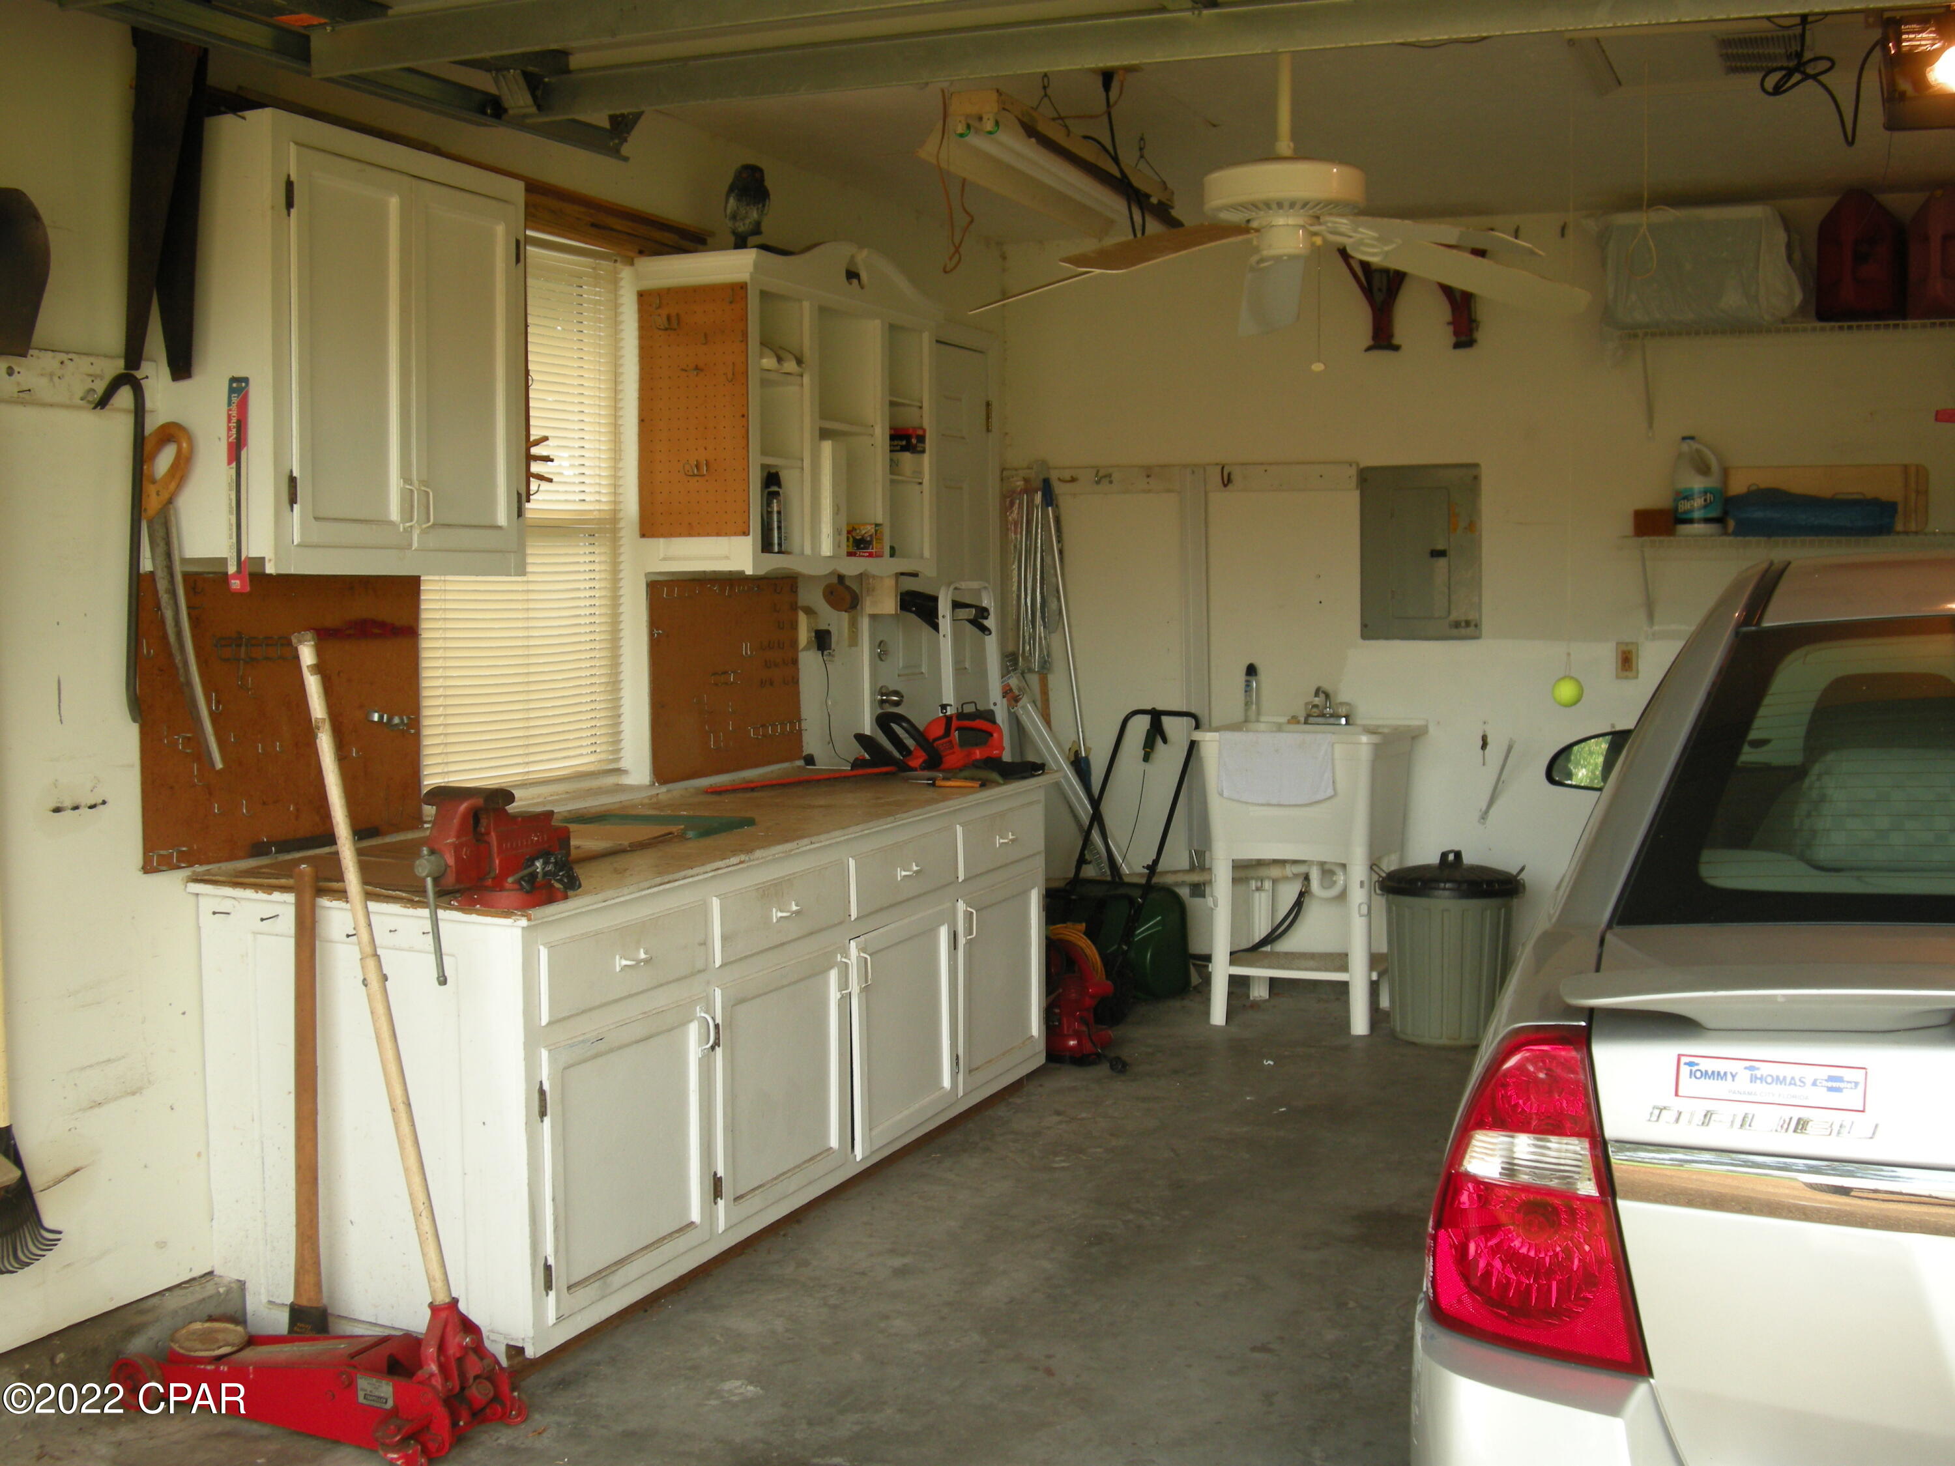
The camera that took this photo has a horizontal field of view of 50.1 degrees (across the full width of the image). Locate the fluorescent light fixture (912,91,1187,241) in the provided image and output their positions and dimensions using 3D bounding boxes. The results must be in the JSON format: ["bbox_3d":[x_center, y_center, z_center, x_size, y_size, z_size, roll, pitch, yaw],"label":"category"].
[{"bbox_3d":[0.220,-1.353,5.013,0.255,0.120,1.220,2,5,23],"label":"fluorescent light fixture"}]

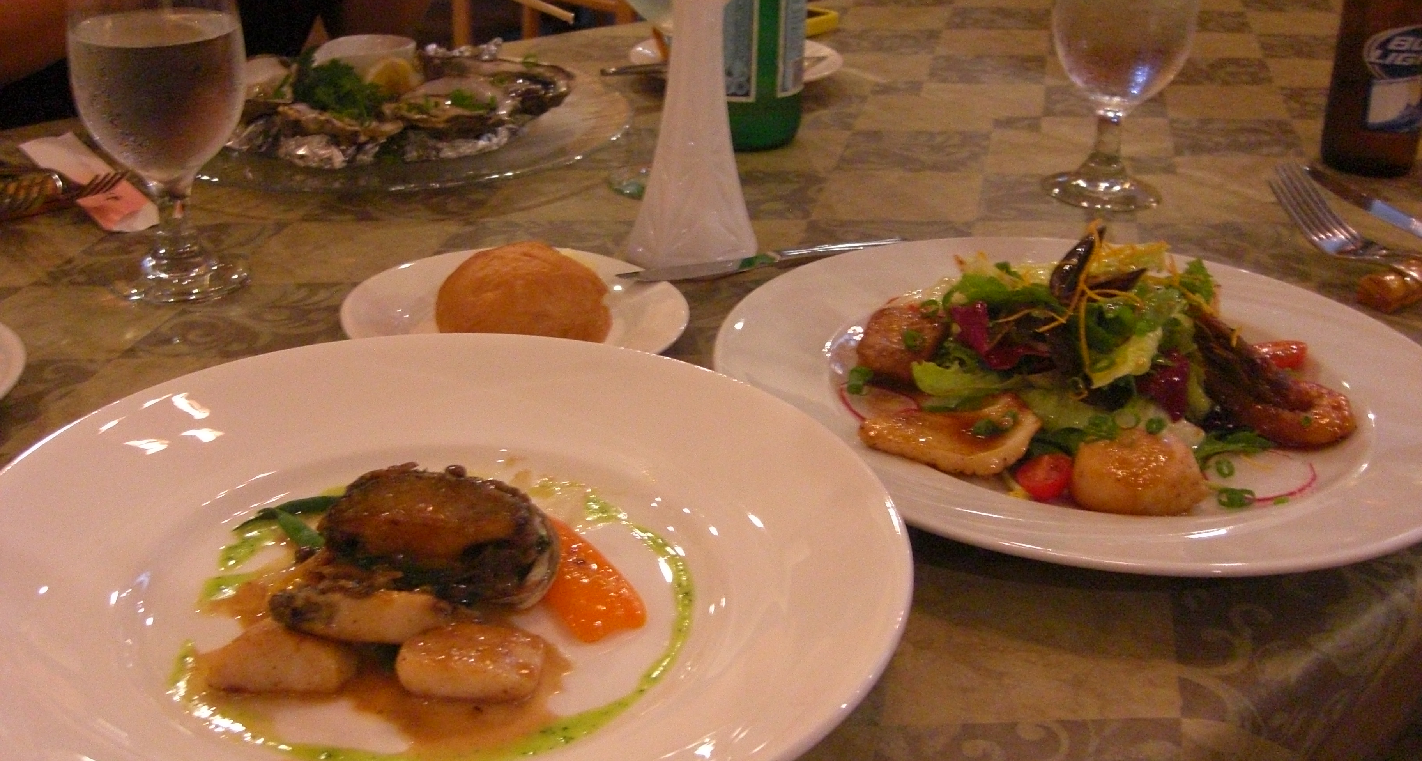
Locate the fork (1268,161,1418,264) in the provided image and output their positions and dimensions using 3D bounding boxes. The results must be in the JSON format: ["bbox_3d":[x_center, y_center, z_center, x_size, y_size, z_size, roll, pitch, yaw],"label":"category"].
[{"bbox_3d":[0.337,-0.059,0.778,0.026,0.024,0.195,-4,33,-13],"label":"fork"}]

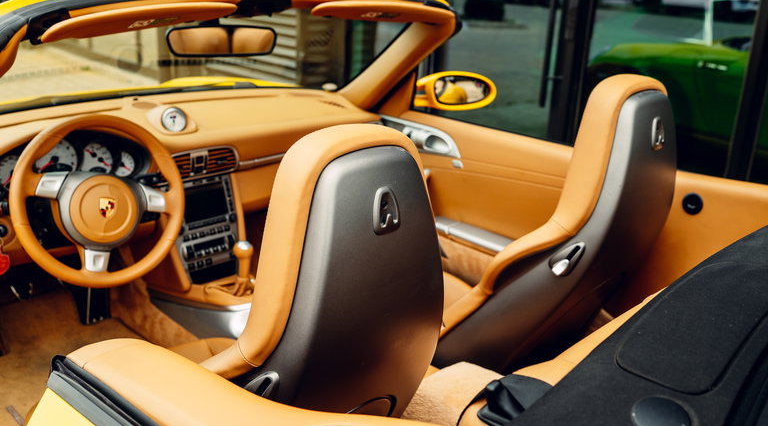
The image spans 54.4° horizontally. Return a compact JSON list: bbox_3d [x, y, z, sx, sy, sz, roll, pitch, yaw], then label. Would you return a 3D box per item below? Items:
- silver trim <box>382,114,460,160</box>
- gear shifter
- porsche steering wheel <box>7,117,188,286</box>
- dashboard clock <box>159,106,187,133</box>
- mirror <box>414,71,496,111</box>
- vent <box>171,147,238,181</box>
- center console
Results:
[{"bbox_3d":[0.110,-0.232,2.292,0.045,0.090,0.360,-16,25,-40],"label":"silver trim"},{"bbox_3d":[-0.361,0.140,1.899,0.052,0.140,0.050,3,18,-1],"label":"gear shifter"},{"bbox_3d":[-0.615,-0.024,1.612,0.370,0.370,0.090,-16,10,-40],"label":"porsche steering wheel"},{"bbox_3d":[-0.571,-0.253,2.030,0.066,0.066,0.035,-16,10,-40],"label":"dashboard clock"},{"bbox_3d":[0.219,-0.393,2.404,0.270,0.126,0.130,-8,21,-24],"label":"mirror"},{"bbox_3d":[-0.505,-0.132,2.007,0.235,0.078,0.045,-15,18,-42],"label":"vent"},{"bbox_3d":[-0.478,0.045,2.020,0.170,0.280,0.070,-16,11,-40],"label":"center console"}]

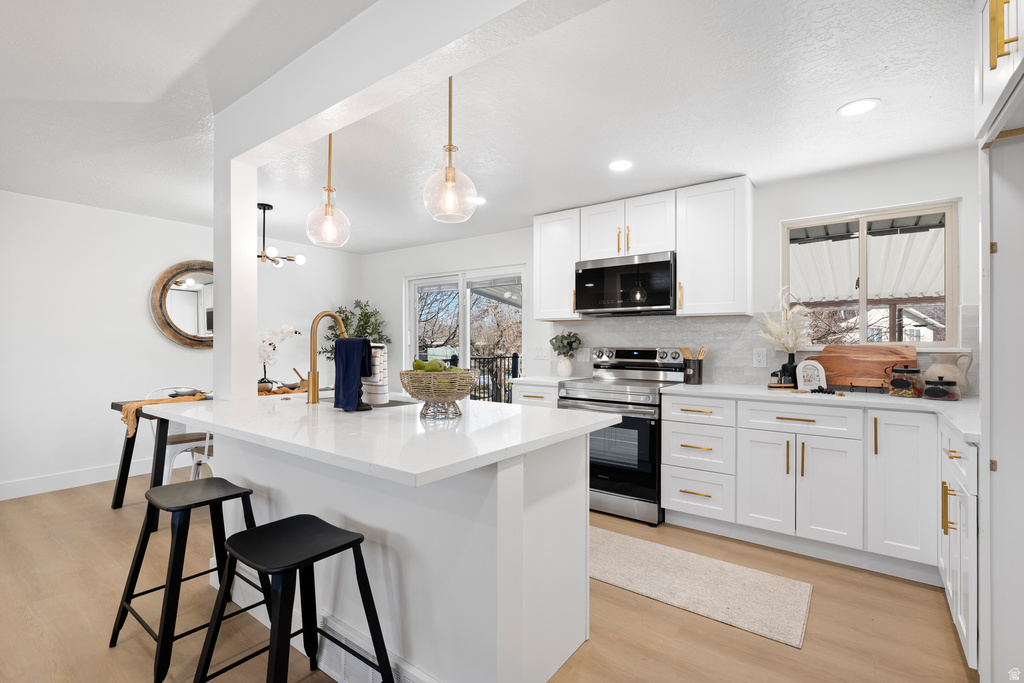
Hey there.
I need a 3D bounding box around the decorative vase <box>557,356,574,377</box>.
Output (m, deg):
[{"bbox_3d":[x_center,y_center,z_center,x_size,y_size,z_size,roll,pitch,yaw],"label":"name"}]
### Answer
[{"bbox_3d":[0.472,0.226,3.994,0.129,0.170,0.129,0,0,0],"label":"decorative vase"}]

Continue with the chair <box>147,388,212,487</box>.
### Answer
[{"bbox_3d":[-2.729,0.811,3.818,0.480,0.840,0.440,0,0,37],"label":"chair"}]

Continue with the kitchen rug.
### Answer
[{"bbox_3d":[0.671,1.218,2.537,1.650,0.012,0.600,0,0,37],"label":"kitchen rug"}]

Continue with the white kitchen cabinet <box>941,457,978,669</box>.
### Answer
[{"bbox_3d":[2.005,0.799,1.659,0.600,0.580,0.810,0,0,37],"label":"white kitchen cabinet"}]

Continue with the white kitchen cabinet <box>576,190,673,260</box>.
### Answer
[{"bbox_3d":[0.972,-0.859,3.624,0.767,0.458,0.323,0,0,37],"label":"white kitchen cabinet"}]

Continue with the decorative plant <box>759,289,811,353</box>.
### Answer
[{"bbox_3d":[1.797,-0.137,2.994,0.329,0.450,0.247,0,0,36],"label":"decorative plant"}]

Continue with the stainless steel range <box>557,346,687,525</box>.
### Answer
[{"bbox_3d":[0.830,0.640,3.430,0.762,1.179,0.709,0,0,36],"label":"stainless steel range"}]

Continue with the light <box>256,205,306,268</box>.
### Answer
[{"bbox_3d":[-1.966,-0.840,3.627,0.660,0.500,0.660,0,0,37],"label":"light"}]

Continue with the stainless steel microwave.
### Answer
[{"bbox_3d":[0.921,-0.427,3.555,0.763,0.435,0.402,0,0,36],"label":"stainless steel microwave"}]

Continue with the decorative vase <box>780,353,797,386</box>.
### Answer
[{"bbox_3d":[1.855,0.196,3.015,0.133,0.229,0.133,0,0,36],"label":"decorative vase"}]

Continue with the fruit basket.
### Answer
[{"bbox_3d":[-0.310,0.218,1.955,0.346,0.196,0.346,0,0,0],"label":"fruit basket"}]

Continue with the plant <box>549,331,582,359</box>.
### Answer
[{"bbox_3d":[0.471,0.030,3.969,0.275,0.236,0.247,0,0,36],"label":"plant"}]

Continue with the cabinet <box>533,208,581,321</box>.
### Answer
[{"bbox_3d":[0.485,-0.631,3.990,0.453,0.910,0.323,0,0,37],"label":"cabinet"}]

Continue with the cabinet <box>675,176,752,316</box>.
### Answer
[{"bbox_3d":[1.460,-0.635,3.255,0.450,0.910,0.323,0,0,37],"label":"cabinet"}]

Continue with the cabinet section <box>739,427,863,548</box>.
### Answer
[{"bbox_3d":[1.785,0.818,2.823,0.620,0.583,0.570,0,0,36],"label":"cabinet section"}]

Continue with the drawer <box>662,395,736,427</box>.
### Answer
[{"bbox_3d":[1.308,0.435,3.058,0.442,0.159,0.502,0,0,36],"label":"drawer"}]

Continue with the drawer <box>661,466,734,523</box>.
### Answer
[{"bbox_3d":[1.304,0.956,3.049,0.452,0.278,0.450,0,0,37],"label":"drawer"}]

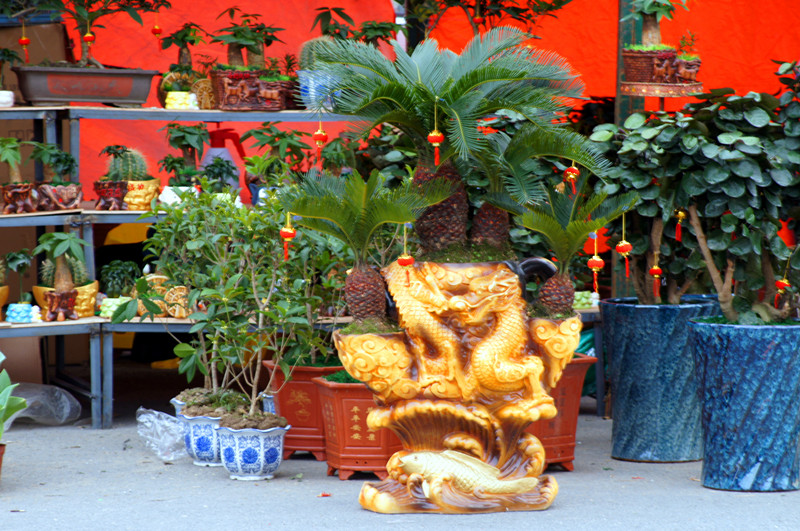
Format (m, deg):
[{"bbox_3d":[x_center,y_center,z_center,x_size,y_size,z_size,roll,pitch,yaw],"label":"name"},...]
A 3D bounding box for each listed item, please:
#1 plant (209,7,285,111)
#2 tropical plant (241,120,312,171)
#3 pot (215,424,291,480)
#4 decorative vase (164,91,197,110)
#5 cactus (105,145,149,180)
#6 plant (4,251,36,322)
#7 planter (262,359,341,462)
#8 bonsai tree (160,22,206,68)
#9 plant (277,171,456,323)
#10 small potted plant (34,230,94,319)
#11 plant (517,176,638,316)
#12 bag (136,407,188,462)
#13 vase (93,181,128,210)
[{"bbox_3d":[-0.562,-0.756,15.850,0.280,0.375,0.210,0,4,0],"label":"plant"},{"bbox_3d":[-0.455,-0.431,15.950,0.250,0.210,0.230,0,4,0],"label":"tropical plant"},{"bbox_3d":[-0.473,0.601,13.900,0.245,0.168,0.245,0,4,0],"label":"pot"},{"bbox_3d":[-0.799,-0.604,15.830,0.122,0.068,0.095,0,4,0],"label":"decorative vase"},{"bbox_3d":[-0.998,-0.372,15.850,0.150,0.130,0.150,0,4,0],"label":"cactus"},{"bbox_3d":[-1.355,0.073,15.450,0.120,0.260,0.115,-1,4,-10],"label":"plant"},{"bbox_3d":[-0.269,0.491,14.650,0.395,0.332,0.355,1,4,10],"label":"planter"},{"bbox_3d":[-0.805,-0.822,16.100,0.170,0.165,0.155,0,4,0],"label":"bonsai tree"},{"bbox_3d":[-0.100,-0.065,13.350,0.535,0.455,0.470,0,4,0],"label":"plant"},{"bbox_3d":[-1.195,0.039,15.370,0.222,0.310,0.200,0,4,0],"label":"small potted plant"},{"bbox_3d":[0.561,-0.066,13.600,0.380,0.425,0.360,0,4,0],"label":"plant"},{"bbox_3d":[-0.796,0.566,14.500,0.190,0.165,0.180,0,4,0],"label":"bag"},{"bbox_3d":[-1.049,-0.254,15.720,0.127,0.103,0.122,0,4,0],"label":"vase"}]

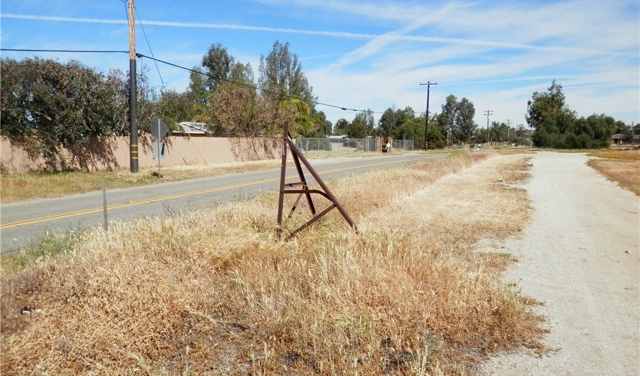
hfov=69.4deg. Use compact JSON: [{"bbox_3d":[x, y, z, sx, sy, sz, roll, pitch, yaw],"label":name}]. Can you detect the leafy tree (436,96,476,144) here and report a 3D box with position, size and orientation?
[{"bbox_3d":[27.618,-13.697,94.076,8.220,10.500,7.500,0,6,0],"label":"leafy tree"}]

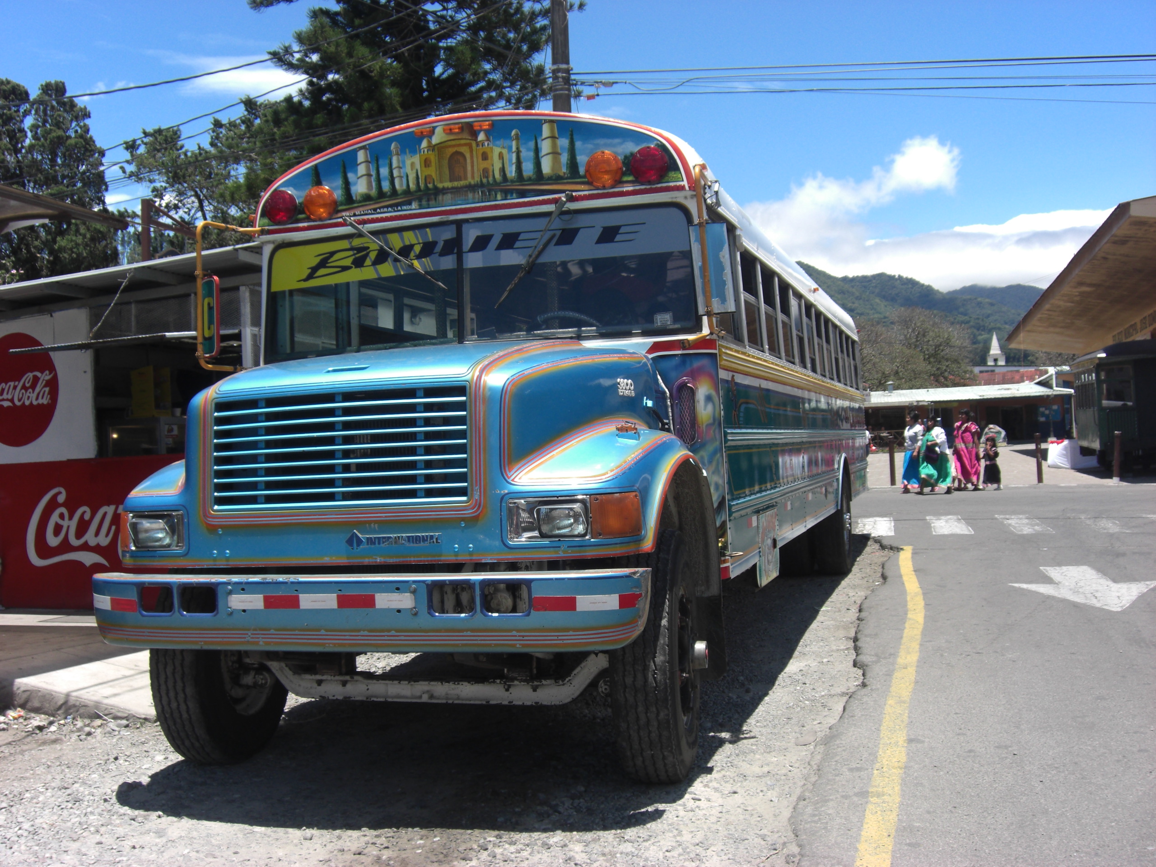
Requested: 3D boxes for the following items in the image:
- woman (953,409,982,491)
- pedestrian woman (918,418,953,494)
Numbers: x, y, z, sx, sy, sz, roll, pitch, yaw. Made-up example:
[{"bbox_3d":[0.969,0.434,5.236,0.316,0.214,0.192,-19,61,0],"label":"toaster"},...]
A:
[{"bbox_3d":[7.476,0.313,24.400,0.380,1.570,0.470,-2,-1,-37],"label":"woman"},{"bbox_3d":[6.764,0.418,24.000,0.520,1.430,0.470,-2,-1,-31],"label":"pedestrian woman"}]

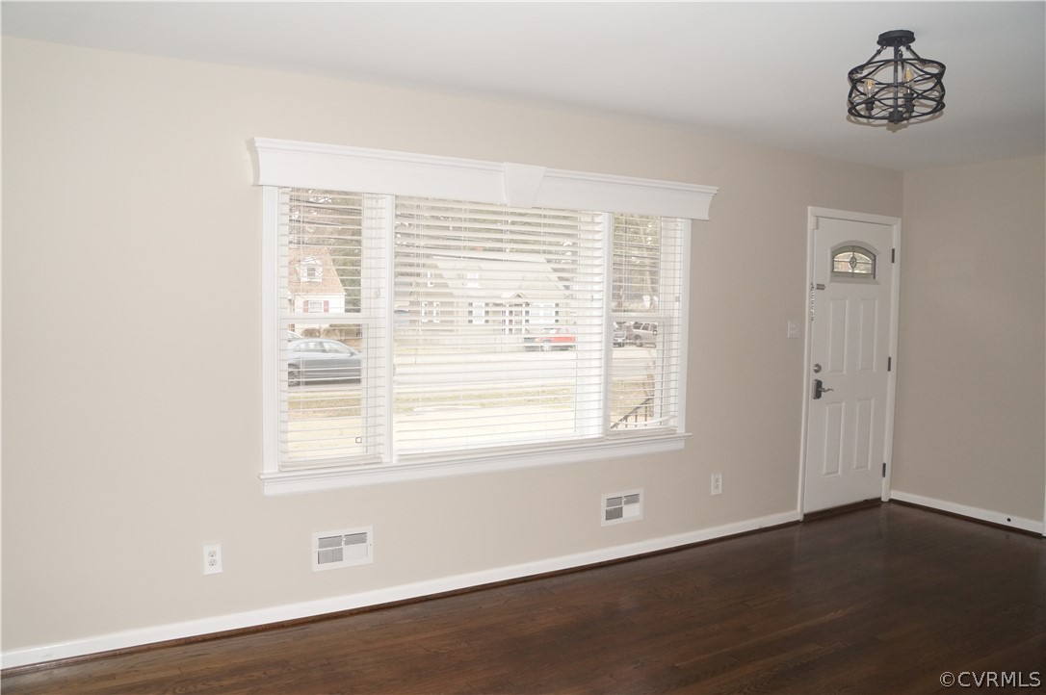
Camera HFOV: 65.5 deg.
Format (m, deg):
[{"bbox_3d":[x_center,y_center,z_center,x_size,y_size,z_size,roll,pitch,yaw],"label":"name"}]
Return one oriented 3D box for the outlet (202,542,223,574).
[{"bbox_3d":[-1.336,0.916,3.509,0.074,0.121,0.012,-1,4,-31],"label":"outlet"}]

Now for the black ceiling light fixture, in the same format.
[{"bbox_3d":[1.368,-0.985,2.977,0.321,0.318,0.321,-1,4,-31],"label":"black ceiling light fixture"}]

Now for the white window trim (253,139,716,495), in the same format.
[{"bbox_3d":[-0.036,-0.126,4.087,2.596,1.527,0.158,-1,4,-31],"label":"white window trim"}]

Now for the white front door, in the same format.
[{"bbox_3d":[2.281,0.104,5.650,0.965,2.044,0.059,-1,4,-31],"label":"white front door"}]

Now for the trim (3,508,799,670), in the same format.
[{"bbox_3d":[-0.083,1.169,4.279,4.561,0.074,0.016,-1,4,-31],"label":"trim"}]

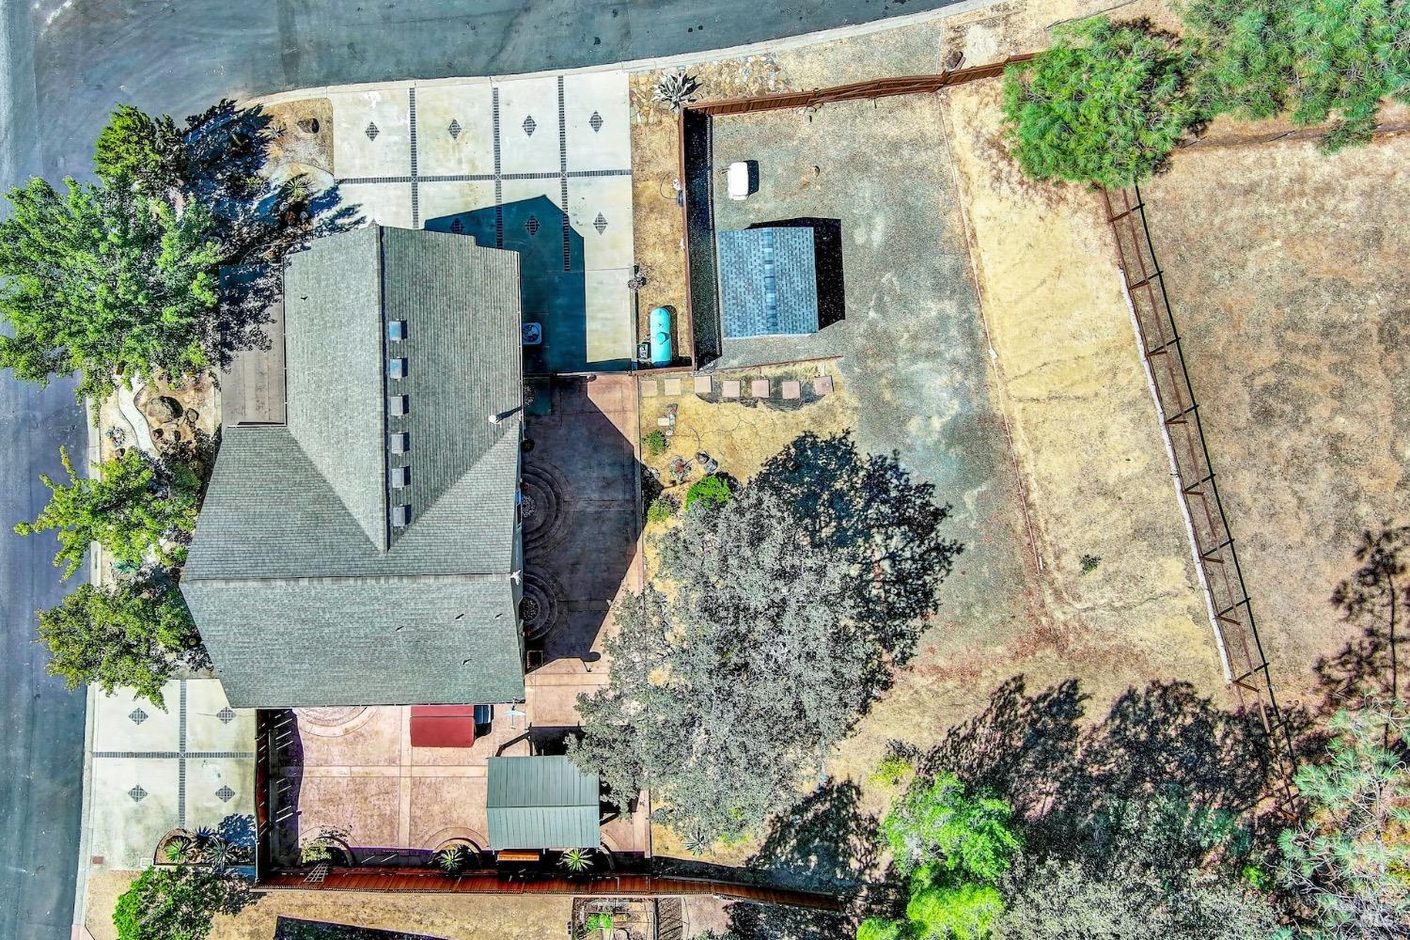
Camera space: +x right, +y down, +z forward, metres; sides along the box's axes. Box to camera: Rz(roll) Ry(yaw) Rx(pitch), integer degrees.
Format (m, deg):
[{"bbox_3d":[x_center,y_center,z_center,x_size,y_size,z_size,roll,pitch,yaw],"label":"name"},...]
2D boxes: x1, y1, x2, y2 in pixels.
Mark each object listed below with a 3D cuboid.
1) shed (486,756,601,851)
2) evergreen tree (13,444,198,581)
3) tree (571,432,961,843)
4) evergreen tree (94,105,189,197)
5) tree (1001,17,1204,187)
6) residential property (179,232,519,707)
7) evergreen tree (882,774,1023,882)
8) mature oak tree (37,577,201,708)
[{"bbox_3d":[-5.738,11.896,41.128,3.950,2.550,3.350,-1,91,-4],"label":"shed"},{"bbox_3d":[-20.439,1.427,39.048,5.600,4.200,4.400,0,91,-4],"label":"evergreen tree"},{"bbox_3d":[1.299,5.983,38.709,11.400,8.200,12.000,0,91,-4],"label":"tree"},{"bbox_3d":[-19.104,-10.853,38.878,2.900,4.300,2.900,0,91,-4],"label":"evergreen tree"},{"bbox_3d":[13.610,-12.699,40.129,6.300,6.500,5.600,0,91,-4],"label":"tree"},{"bbox_3d":[-11.287,0.304,38.389,9.998,6.806,15.674,-1,91,-4],"label":"residential property"},{"bbox_3d":[8.602,12.406,40.558,4.200,5.800,3.500,0,91,-4],"label":"evergreen tree"},{"bbox_3d":[-20.021,5.890,39.107,5.200,4.300,4.600,0,91,-4],"label":"mature oak tree"}]

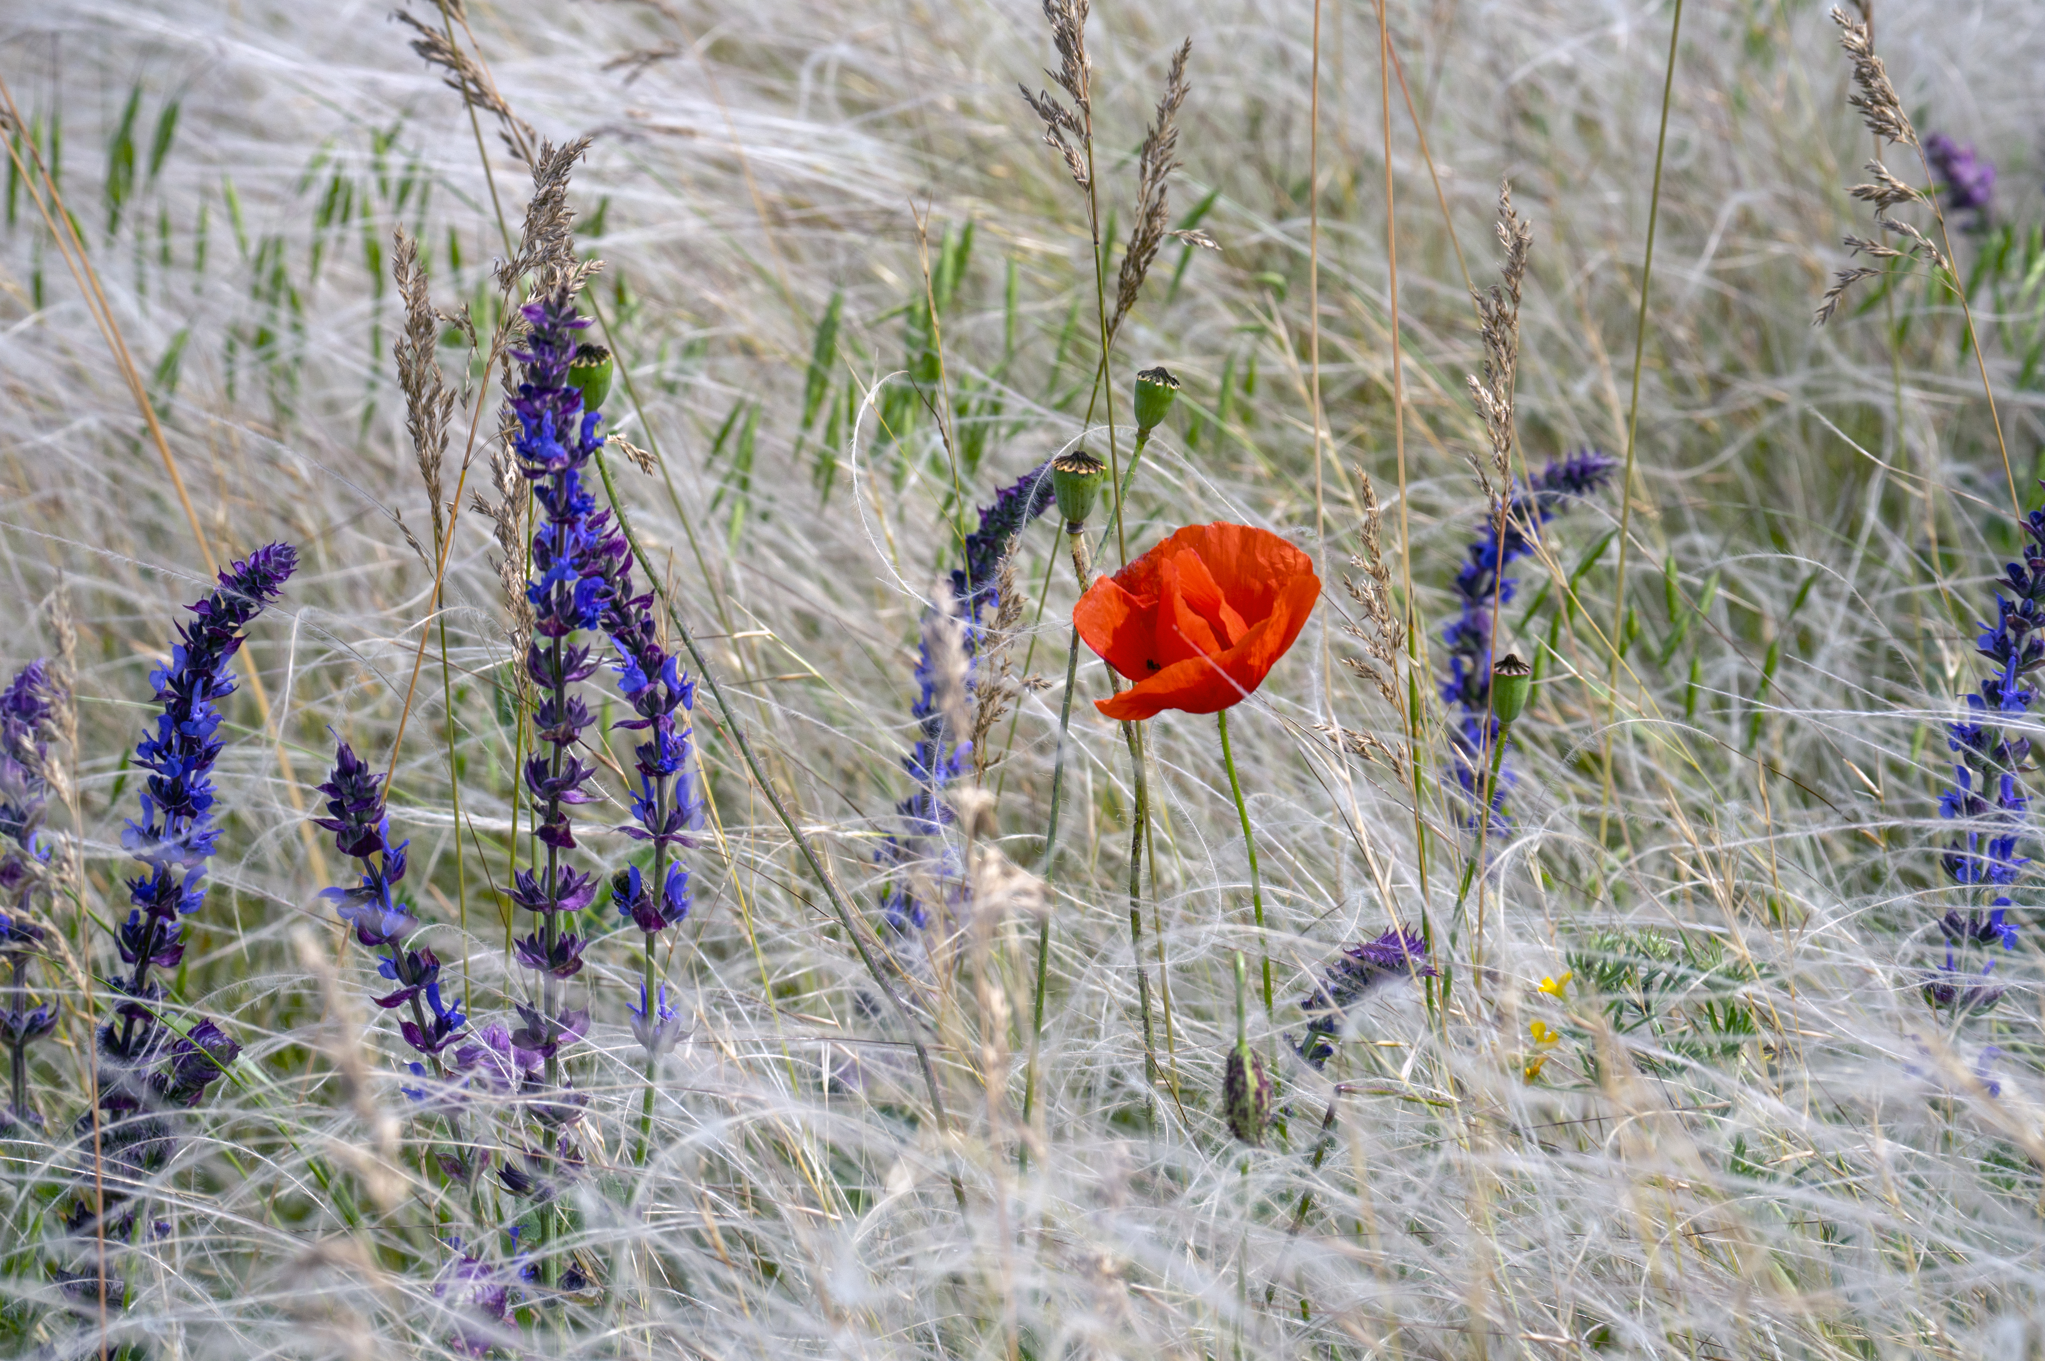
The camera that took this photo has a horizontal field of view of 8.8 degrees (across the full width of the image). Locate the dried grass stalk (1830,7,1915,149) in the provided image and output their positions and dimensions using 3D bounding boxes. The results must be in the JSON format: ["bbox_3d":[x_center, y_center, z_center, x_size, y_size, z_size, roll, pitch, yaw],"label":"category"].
[{"bbox_3d":[0.198,-0.141,3.100,0.011,0.037,0.010,-30,10,0],"label":"dried grass stalk"}]

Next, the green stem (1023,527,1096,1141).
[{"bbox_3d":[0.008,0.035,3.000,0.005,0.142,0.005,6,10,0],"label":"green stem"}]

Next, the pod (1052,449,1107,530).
[{"bbox_3d":[0.013,-0.043,3.000,0.012,0.016,0.012,0,15,0],"label":"pod"}]

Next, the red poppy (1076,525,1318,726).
[{"bbox_3d":[0.039,-0.013,3.000,0.056,0.041,0.052,0,12,0],"label":"red poppy"}]

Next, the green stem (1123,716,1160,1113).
[{"bbox_3d":[0.027,0.053,3.000,0.008,0.091,0.008,0,15,0],"label":"green stem"}]

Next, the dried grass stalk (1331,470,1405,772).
[{"bbox_3d":[0.079,-0.014,3.040,0.018,0.068,0.015,0,15,0],"label":"dried grass stalk"}]

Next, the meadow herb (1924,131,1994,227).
[{"bbox_3d":[0.268,-0.143,3.800,0.020,0.028,0.019,-9,12,0],"label":"meadow herb"}]

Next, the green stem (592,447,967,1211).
[{"bbox_3d":[-0.056,0.035,3.000,0.010,0.193,0.007,-26,10,0],"label":"green stem"}]

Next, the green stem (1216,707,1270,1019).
[{"bbox_3d":[0.050,0.041,3.000,0.012,0.070,0.010,0,15,0],"label":"green stem"}]

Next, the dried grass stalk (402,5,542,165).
[{"bbox_3d":[-0.131,-0.141,3.150,0.013,0.048,0.011,-40,10,0],"label":"dried grass stalk"}]

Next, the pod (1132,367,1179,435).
[{"bbox_3d":[0.030,-0.064,3.020,0.011,0.013,0.011,0,15,0],"label":"pod"}]

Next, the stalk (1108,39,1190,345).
[{"bbox_3d":[0.029,-0.114,3.060,0.012,0.069,0.011,14,10,0],"label":"stalk"}]

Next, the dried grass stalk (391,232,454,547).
[{"bbox_3d":[-0.138,-0.067,3.050,0.014,0.074,0.013,0,15,0],"label":"dried grass stalk"}]

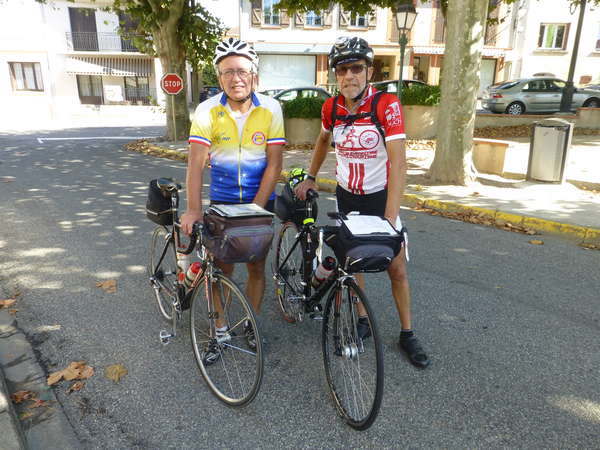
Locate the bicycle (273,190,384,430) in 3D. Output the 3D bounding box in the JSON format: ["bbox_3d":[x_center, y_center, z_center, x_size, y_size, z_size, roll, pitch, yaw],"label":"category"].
[{"bbox_3d":[0.090,0.316,2.410,0.440,0.990,1.680,1,15,-19],"label":"bicycle"}]

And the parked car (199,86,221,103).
[{"bbox_3d":[-3.858,-5.834,20.167,1.750,1.500,4.100,-2,16,-8],"label":"parked car"}]

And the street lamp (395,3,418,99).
[{"bbox_3d":[2.885,-4.279,11.813,0.600,3.676,0.600,0,16,0],"label":"street lamp"}]

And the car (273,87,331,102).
[{"bbox_3d":[-0.245,-5.312,18.501,4.000,1.460,1.720,-1,16,-3],"label":"car"}]

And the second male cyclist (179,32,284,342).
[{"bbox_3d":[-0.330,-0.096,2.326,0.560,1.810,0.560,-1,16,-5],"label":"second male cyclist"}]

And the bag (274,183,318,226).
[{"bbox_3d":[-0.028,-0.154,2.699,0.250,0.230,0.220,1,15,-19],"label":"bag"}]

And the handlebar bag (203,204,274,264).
[{"bbox_3d":[-0.290,0.039,1.951,0.260,0.220,0.210,-3,15,-32],"label":"handlebar bag"}]

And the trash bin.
[{"bbox_3d":[4.104,-1.225,6.957,0.580,0.967,0.420,6,17,20],"label":"trash bin"}]

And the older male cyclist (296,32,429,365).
[{"bbox_3d":[0.360,-0.115,2.403,0.720,1.810,0.580,2,16,4],"label":"older male cyclist"}]

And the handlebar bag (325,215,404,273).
[{"bbox_3d":[0.292,0.082,1.869,0.250,0.190,0.220,3,15,-13],"label":"handlebar bag"}]

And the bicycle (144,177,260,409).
[{"bbox_3d":[-0.646,0.300,2.456,0.440,0.990,1.680,-3,15,-34],"label":"bicycle"}]

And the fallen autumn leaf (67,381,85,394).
[{"bbox_3d":[-1.199,0.860,2.223,0.060,0.030,0.100,9,19,29],"label":"fallen autumn leaf"}]

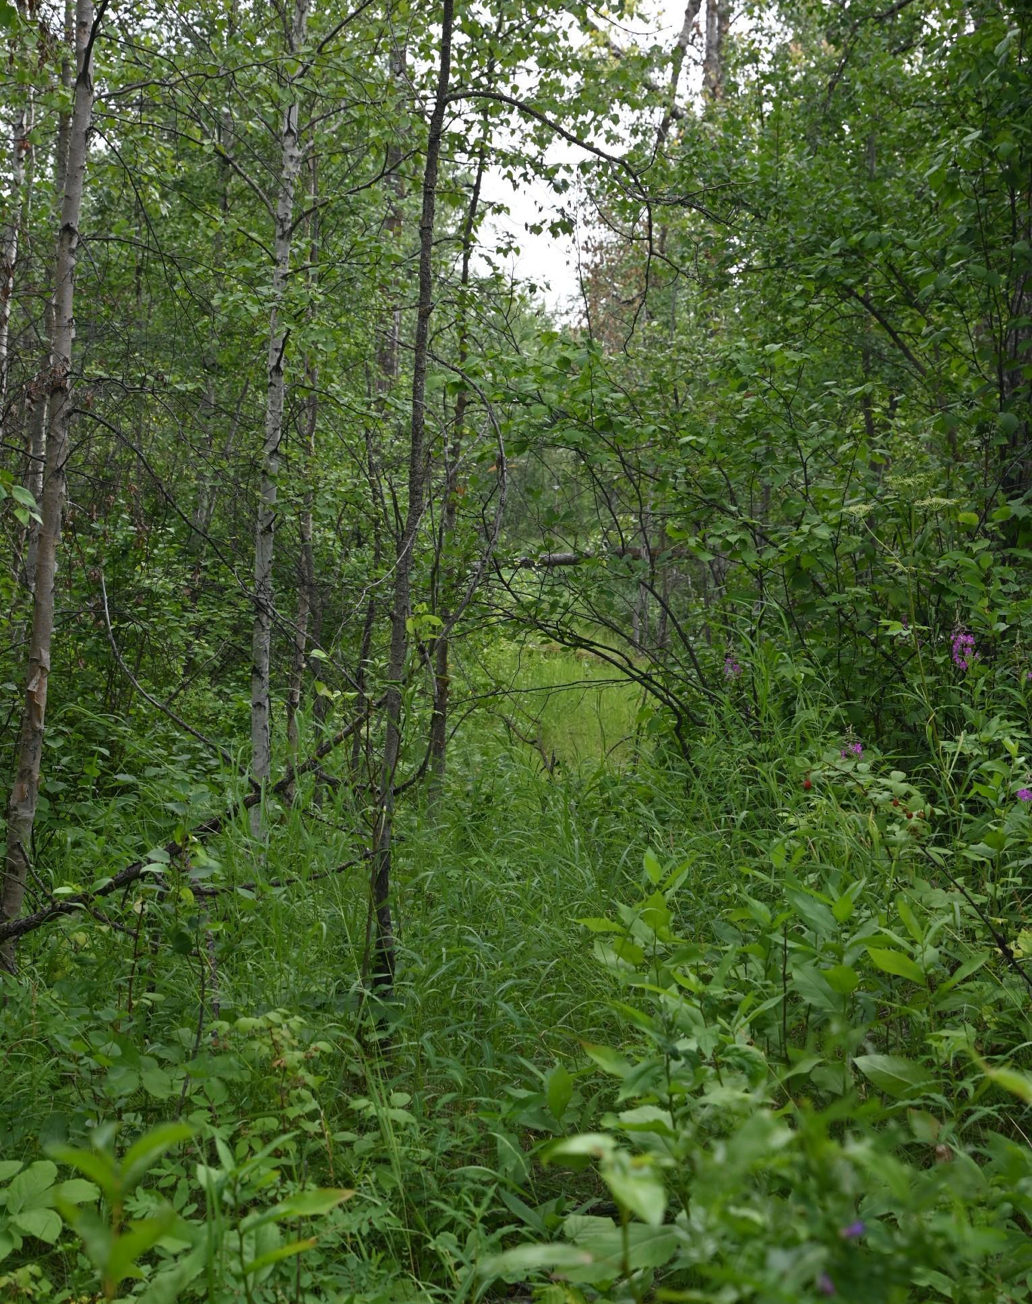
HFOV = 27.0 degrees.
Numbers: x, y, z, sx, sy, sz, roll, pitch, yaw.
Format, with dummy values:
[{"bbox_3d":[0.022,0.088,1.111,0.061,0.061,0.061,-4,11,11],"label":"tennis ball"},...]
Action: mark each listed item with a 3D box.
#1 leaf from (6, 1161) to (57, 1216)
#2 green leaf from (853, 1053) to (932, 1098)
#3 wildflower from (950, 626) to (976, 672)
[{"bbox_3d":[-0.698,0.771,3.100,0.060,0.022,0.100,23,53,19],"label":"leaf"},{"bbox_3d":[0.569,0.640,3.250,0.125,0.065,0.025,23,-31,22],"label":"green leaf"},{"bbox_3d":[1.124,-0.009,5.400,0.065,0.113,0.060,0,3,0],"label":"wildflower"}]

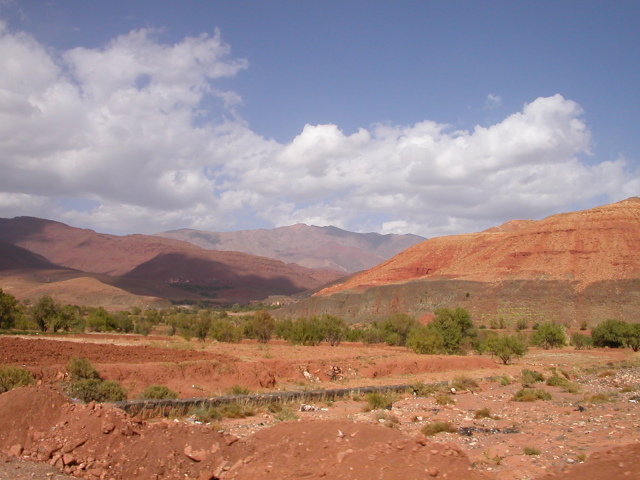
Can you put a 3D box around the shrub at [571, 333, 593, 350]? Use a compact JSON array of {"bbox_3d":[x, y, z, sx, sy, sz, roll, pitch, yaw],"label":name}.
[{"bbox_3d":[23.894,9.255,62.509,2.029,1.576,1.826,0,-5,0],"label":"shrub"}]

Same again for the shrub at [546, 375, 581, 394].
[{"bbox_3d":[11.372,6.722,31.951,1.611,0.838,1.450,0,-5,0],"label":"shrub"}]

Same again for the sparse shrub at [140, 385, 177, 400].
[{"bbox_3d":[-6.803,6.466,28.818,1.685,0.758,1.485,0,-5,0],"label":"sparse shrub"}]

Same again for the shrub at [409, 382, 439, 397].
[{"bbox_3d":[4.764,6.794,31.188,1.296,0.559,1.166,0,-5,0],"label":"shrub"}]

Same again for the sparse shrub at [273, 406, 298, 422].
[{"bbox_3d":[-1.271,6.428,25.200,0.958,0.589,0.850,0,-5,0],"label":"sparse shrub"}]

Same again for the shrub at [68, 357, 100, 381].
[{"bbox_3d":[-11.878,6.582,34.503,1.614,1.412,1.428,0,-5,0],"label":"shrub"}]

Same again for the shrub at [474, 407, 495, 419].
[{"bbox_3d":[6.078,6.359,25.277,0.752,0.386,0.677,0,-5,0],"label":"shrub"}]

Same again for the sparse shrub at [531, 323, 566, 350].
[{"bbox_3d":[19.962,8.430,59.763,3.145,2.446,2.778,0,-5,0],"label":"sparse shrub"}]

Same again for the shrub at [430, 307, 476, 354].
[{"bbox_3d":[11.694,7.874,59.930,4.061,4.072,3.655,0,-5,0],"label":"shrub"}]

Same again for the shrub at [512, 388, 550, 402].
[{"bbox_3d":[9.116,6.674,29.487,1.664,0.500,1.498,0,-5,0],"label":"shrub"}]

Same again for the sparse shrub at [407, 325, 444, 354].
[{"bbox_3d":[8.600,8.111,55.768,3.098,2.446,2.733,0,-5,0],"label":"sparse shrub"}]

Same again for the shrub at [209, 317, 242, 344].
[{"bbox_3d":[-10.339,9.869,74.852,3.749,2.526,3.374,0,-5,0],"label":"shrub"}]

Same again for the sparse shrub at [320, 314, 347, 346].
[{"bbox_3d":[1.211,8.121,61.389,2.333,2.872,2.071,0,-5,0],"label":"sparse shrub"}]

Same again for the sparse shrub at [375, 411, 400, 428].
[{"bbox_3d":[2.306,6.113,23.376,0.905,0.539,0.815,0,-5,0],"label":"sparse shrub"}]

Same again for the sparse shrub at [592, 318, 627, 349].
[{"bbox_3d":[27.776,8.933,65.640,3.676,2.768,3.308,0,-5,0],"label":"sparse shrub"}]

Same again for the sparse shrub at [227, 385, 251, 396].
[{"bbox_3d":[-3.633,6.735,30.495,1.087,0.555,0.978,0,-5,0],"label":"sparse shrub"}]

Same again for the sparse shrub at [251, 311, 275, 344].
[{"bbox_3d":[-5.246,7.983,62.410,2.189,3.102,1.946,0,-5,0],"label":"sparse shrub"}]

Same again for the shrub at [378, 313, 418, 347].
[{"bbox_3d":[7.253,8.270,63.209,3.696,3.142,3.258,0,-5,0],"label":"shrub"}]

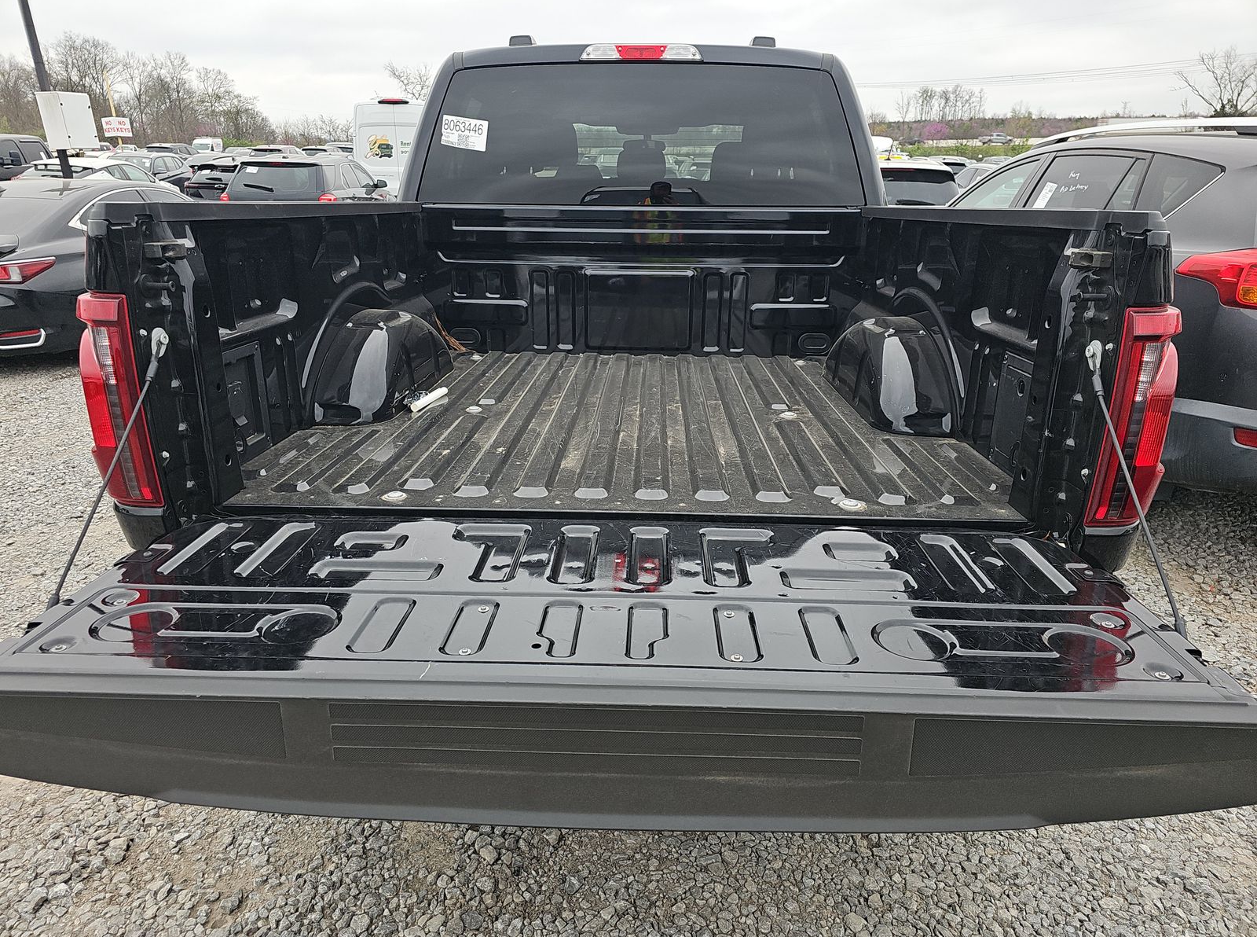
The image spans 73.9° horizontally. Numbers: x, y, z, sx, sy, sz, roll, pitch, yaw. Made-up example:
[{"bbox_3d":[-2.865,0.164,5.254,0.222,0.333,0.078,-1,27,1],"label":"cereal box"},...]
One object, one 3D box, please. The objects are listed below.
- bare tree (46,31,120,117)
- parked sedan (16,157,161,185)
[{"bbox_3d":[-51.500,-35.577,80.046,7.000,11.000,7.000,1,21,2],"label":"bare tree"},{"bbox_3d":[-12.842,-6.784,20.373,1.810,1.450,4.650,1,21,2],"label":"parked sedan"}]

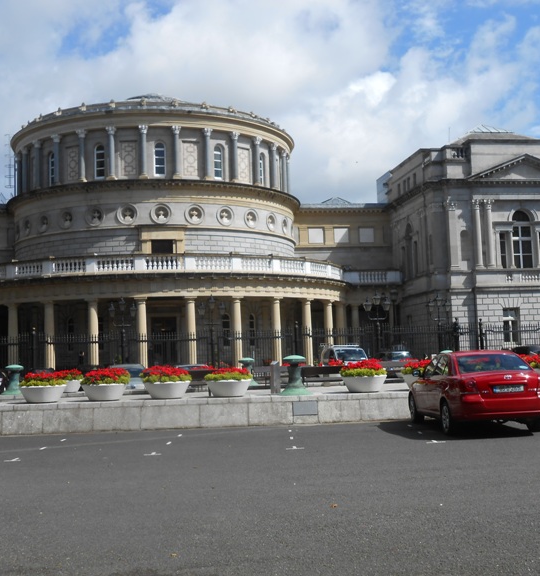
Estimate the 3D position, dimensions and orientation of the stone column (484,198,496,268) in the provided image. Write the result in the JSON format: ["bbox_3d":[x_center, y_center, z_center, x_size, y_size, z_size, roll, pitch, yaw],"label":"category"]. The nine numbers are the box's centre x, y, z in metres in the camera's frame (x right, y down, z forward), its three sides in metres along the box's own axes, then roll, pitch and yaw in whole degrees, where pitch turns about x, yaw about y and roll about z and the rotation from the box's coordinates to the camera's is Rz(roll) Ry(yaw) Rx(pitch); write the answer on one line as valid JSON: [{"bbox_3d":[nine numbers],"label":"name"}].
[{"bbox_3d":[15.942,-3.920,60.790,0.720,4.912,0.720,-1,-5,-9],"label":"stone column"}]

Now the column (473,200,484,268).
[{"bbox_3d":[15.863,-4.099,64.300,0.680,5.217,0.680,-1,-5,-10],"label":"column"}]

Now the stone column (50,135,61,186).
[{"bbox_3d":[-16.595,-9.865,65.644,0.600,3.935,0.600,-5,-6,33],"label":"stone column"}]

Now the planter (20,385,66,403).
[{"bbox_3d":[-5.006,2.343,18.632,1.020,0.370,1.020,-1,-5,-9],"label":"planter"}]

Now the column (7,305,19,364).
[{"bbox_3d":[-18.187,3.834,59.769,0.760,5.295,0.760,-5,-6,32],"label":"column"}]

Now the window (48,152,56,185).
[{"bbox_3d":[-15.671,-8.581,60.975,0.820,2.511,0.300,-6,-6,38],"label":"window"}]

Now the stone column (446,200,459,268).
[{"bbox_3d":[13.400,-3.953,61.402,0.800,5.127,0.600,-1,-5,-9],"label":"stone column"}]

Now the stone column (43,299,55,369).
[{"bbox_3d":[-14.186,3.330,54.206,0.760,4.962,0.760,-4,-5,21],"label":"stone column"}]

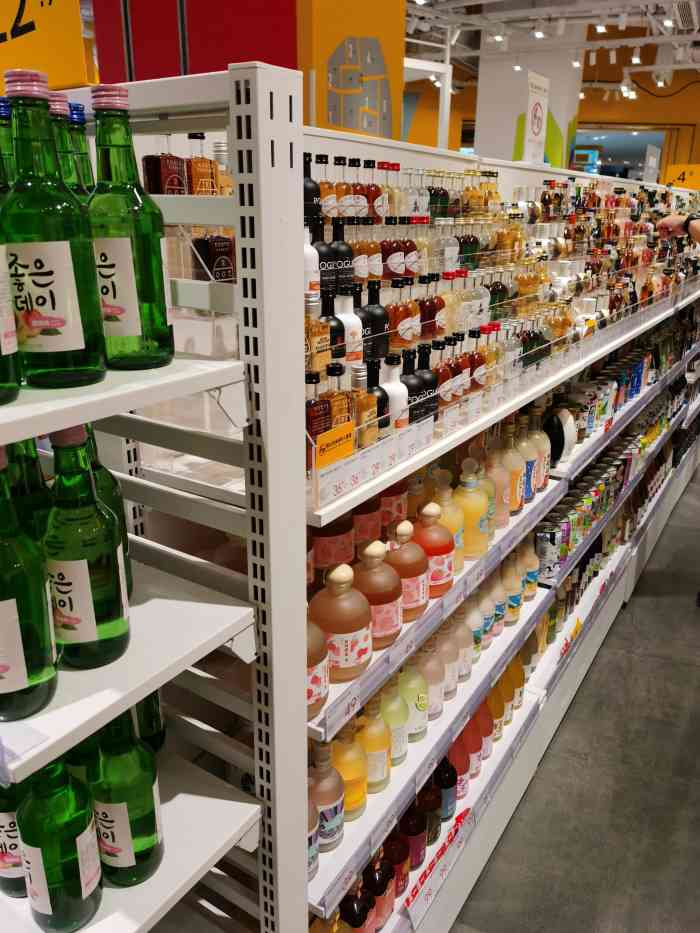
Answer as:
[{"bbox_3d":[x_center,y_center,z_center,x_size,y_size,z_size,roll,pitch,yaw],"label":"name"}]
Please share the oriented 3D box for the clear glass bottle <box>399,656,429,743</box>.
[{"bbox_3d":[0.110,0.375,1.234,0.051,0.193,0.051,1,20,0],"label":"clear glass bottle"}]

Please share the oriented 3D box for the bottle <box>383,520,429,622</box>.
[{"bbox_3d":[0.082,0.154,1.108,0.077,0.153,0.077,1,20,0],"label":"bottle"}]

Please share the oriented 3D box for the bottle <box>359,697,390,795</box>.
[{"bbox_3d":[0.039,0.412,1.127,0.051,0.193,0.051,1,20,0],"label":"bottle"}]

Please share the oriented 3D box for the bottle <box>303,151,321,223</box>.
[{"bbox_3d":[-0.062,-0.380,1.034,0.039,0.118,0.039,13,23,30],"label":"bottle"}]

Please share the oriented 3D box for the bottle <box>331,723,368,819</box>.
[{"bbox_3d":[-0.004,0.436,1.099,0.062,0.203,0.062,1,20,0],"label":"bottle"}]

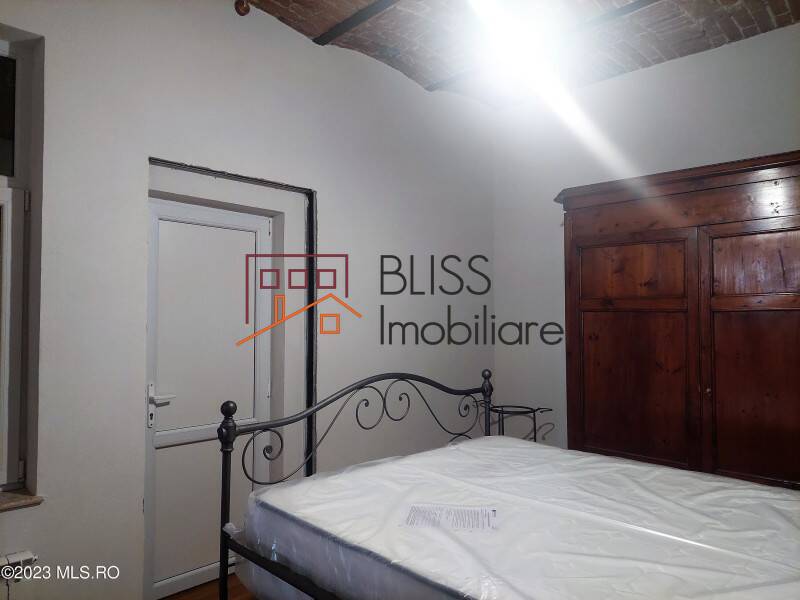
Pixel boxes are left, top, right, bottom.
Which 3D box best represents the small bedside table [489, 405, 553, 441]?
[{"bbox_3d":[0.833,1.187,4.034,0.430,0.775,0.430,2,-2,-44],"label":"small bedside table"}]

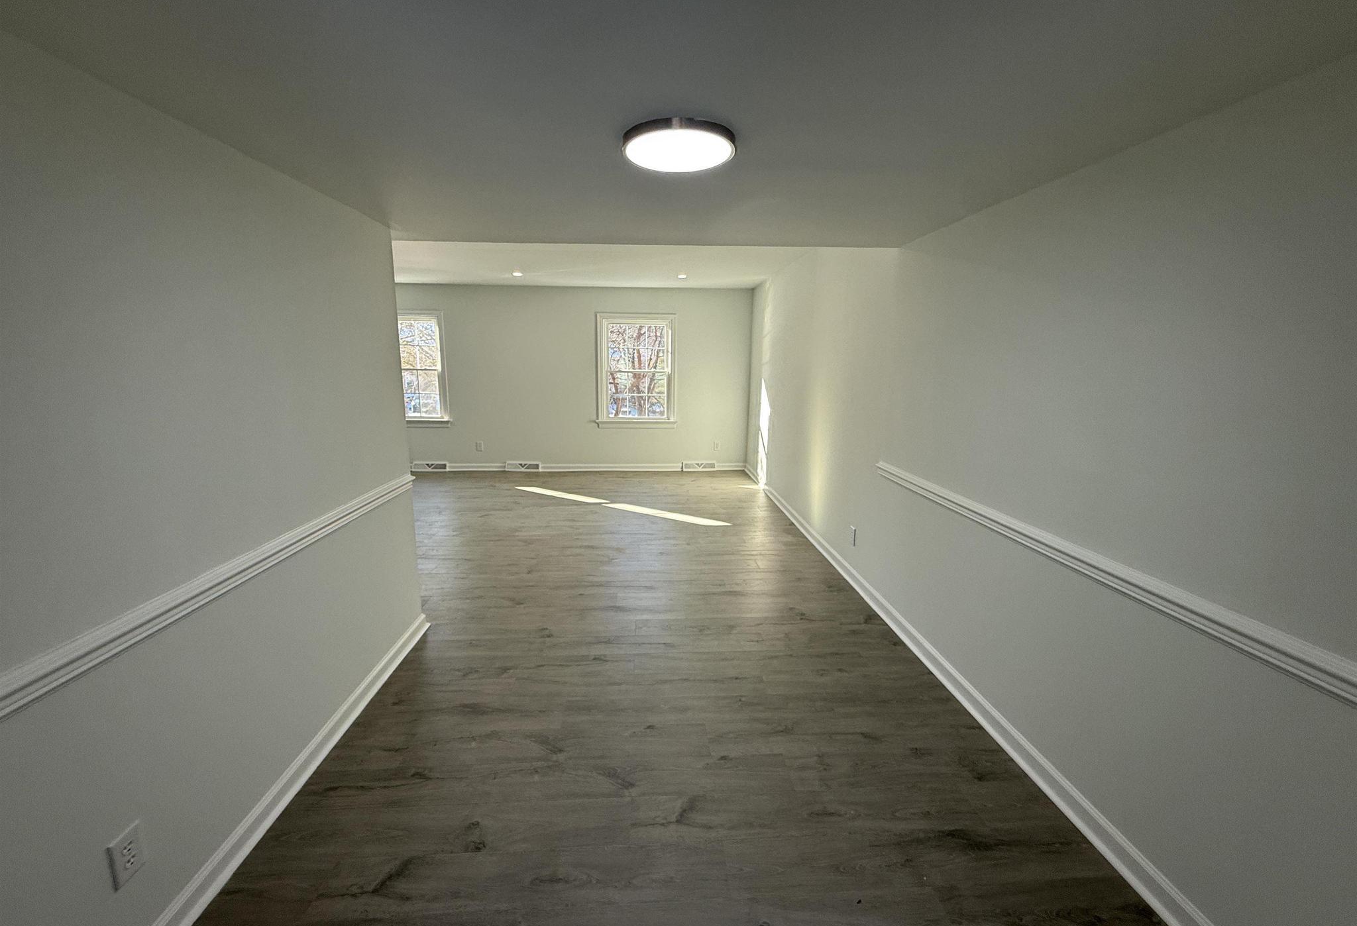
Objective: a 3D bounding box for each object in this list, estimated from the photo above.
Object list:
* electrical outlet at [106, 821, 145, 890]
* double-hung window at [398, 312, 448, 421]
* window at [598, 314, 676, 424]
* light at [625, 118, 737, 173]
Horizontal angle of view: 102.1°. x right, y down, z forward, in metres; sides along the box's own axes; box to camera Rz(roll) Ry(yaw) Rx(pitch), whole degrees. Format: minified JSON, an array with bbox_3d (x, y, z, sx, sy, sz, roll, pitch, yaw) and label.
[{"bbox_3d":[-1.352,0.967,1.352,0.008,0.120,0.078,0,11,-4],"label":"electrical outlet"},{"bbox_3d":[-3.569,-1.231,7.206,1.043,1.485,0.120,0,11,-4],"label":"double-hung window"},{"bbox_3d":[-0.558,-1.249,7.407,1.043,1.485,0.120,0,11,-4],"label":"window"},{"bbox_3d":[0.002,-0.946,1.646,0.342,0.031,0.342,0,11,-4],"label":"light"}]

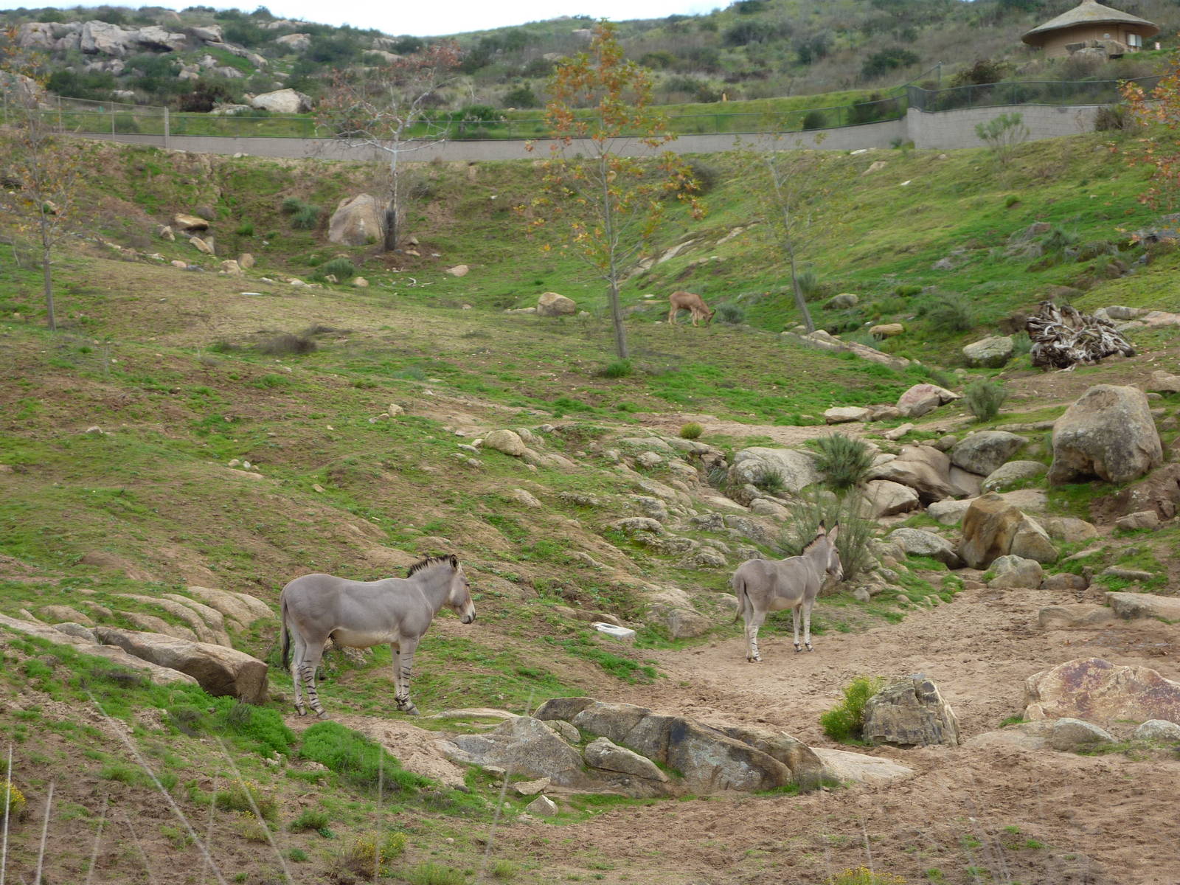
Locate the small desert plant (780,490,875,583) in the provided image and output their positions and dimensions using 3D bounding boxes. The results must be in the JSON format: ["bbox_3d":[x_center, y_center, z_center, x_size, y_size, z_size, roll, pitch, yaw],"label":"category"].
[{"bbox_3d":[3.262,1.296,38.800,1.302,1.207,1.200,0,2,0],"label":"small desert plant"}]

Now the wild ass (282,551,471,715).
[{"bbox_3d":[-1.945,1.764,25.900,1.770,1.490,0.460,-1,0,-8],"label":"wild ass"}]

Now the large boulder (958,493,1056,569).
[{"bbox_3d":[6.266,1.322,42.500,1.468,1.082,1.150,0,2,0],"label":"large boulder"}]

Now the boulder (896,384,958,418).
[{"bbox_3d":[6.559,-0.806,55.000,1.200,0.640,0.900,-1,0,0],"label":"boulder"}]

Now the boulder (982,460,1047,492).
[{"bbox_3d":[7.269,0.577,48.500,1.100,0.510,0.800,-3,-1,8],"label":"boulder"}]

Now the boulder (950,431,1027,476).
[{"bbox_3d":[7.046,0.204,50.000,1.350,0.740,1.000,-3,-1,8],"label":"boulder"}]

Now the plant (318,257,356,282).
[{"bbox_3d":[-7.692,-5.282,86.000,1.170,0.720,1.050,-2,-1,-5],"label":"plant"}]

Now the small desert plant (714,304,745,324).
[{"bbox_3d":[3.467,-3.193,70.000,0.750,0.500,0.700,-1,0,0],"label":"small desert plant"}]

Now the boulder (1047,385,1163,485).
[{"bbox_3d":[9.469,-0.119,52.000,2.033,1.733,1.700,-3,-4,10],"label":"boulder"}]

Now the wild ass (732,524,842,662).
[{"bbox_3d":[2.373,1.779,33.800,0.420,1.530,1.620,2,3,45],"label":"wild ass"}]

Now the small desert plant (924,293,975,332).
[{"bbox_3d":[8.492,-3.045,67.000,1.170,0.920,1.050,0,-1,0],"label":"small desert plant"}]

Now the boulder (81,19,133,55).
[{"bbox_3d":[-32.470,-27.146,190.000,3.400,2.300,2.600,0,-1,0],"label":"boulder"}]

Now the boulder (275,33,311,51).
[{"bbox_3d":[-18.914,-25.483,180.000,2.300,1.000,1.800,0,-2,0],"label":"boulder"}]

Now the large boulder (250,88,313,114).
[{"bbox_3d":[-20.163,-22.333,185.000,4.100,1.650,3.000,-1,0,0],"label":"large boulder"}]

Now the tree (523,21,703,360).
[{"bbox_3d":[0.513,-5.604,63.000,3.900,7.450,3.700,-2,-1,1],"label":"tree"}]

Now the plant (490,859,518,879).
[{"bbox_3d":[-0.449,2.248,14.900,0.145,0.090,0.140,0,-2,0],"label":"plant"}]

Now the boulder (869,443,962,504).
[{"bbox_3d":[5.456,0.526,47.500,1.600,0.920,1.200,-1,0,0],"label":"boulder"}]

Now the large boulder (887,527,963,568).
[{"bbox_3d":[5.256,1.660,44.500,1.150,0.620,0.900,0,-2,0],"label":"large boulder"}]

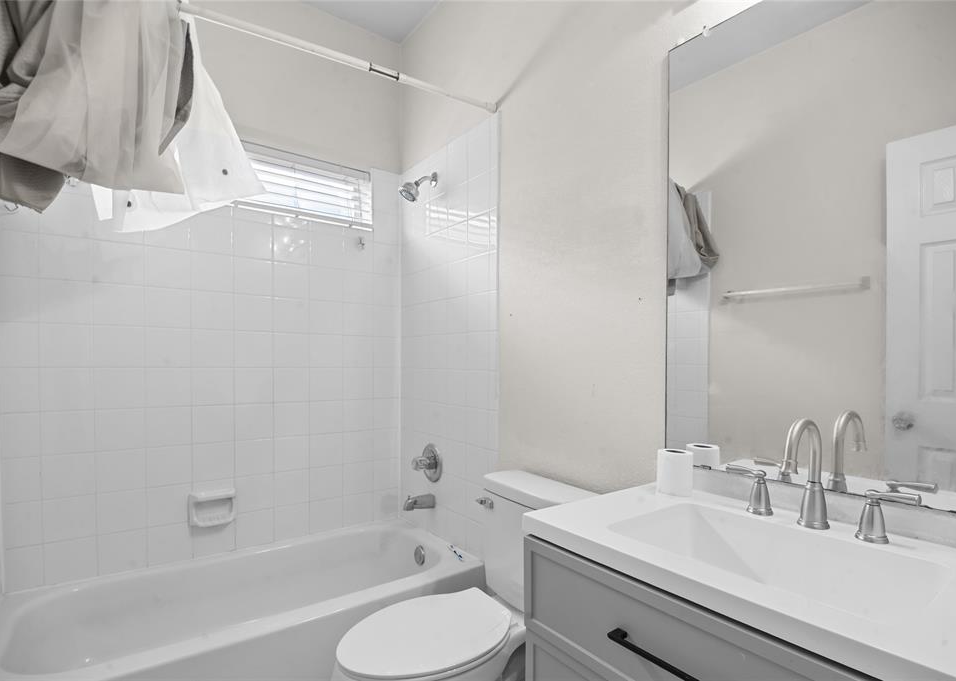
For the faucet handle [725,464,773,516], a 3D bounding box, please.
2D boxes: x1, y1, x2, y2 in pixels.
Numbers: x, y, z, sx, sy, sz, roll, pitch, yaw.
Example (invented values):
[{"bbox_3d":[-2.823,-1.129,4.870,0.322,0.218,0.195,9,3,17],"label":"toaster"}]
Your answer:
[{"bbox_3d":[0.582,0.316,0.968,0.053,0.089,0.094,2,-3,-35],"label":"faucet handle"}]

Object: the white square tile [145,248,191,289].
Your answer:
[{"bbox_3d":[-1.216,-0.286,1.780,0.152,0.152,0.009,2,-3,-35],"label":"white square tile"}]

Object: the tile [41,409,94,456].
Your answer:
[{"bbox_3d":[-1.461,0.329,1.626,0.152,0.152,0.010,1,-2,-35],"label":"tile"}]

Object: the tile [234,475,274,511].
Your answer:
[{"bbox_3d":[-0.959,0.652,1.950,0.152,0.152,0.009,2,-3,-35],"label":"tile"}]

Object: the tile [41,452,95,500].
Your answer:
[{"bbox_3d":[-1.457,0.482,1.625,0.152,0.152,0.010,1,-2,-35],"label":"tile"}]

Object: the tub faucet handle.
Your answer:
[{"bbox_3d":[-0.246,0.558,2.064,0.087,0.167,0.167,1,-2,-35],"label":"tub faucet handle"}]

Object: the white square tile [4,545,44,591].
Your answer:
[{"bbox_3d":[-1.549,0.775,1.552,0.100,0.145,0.010,1,-2,-35],"label":"white square tile"}]

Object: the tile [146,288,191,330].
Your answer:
[{"bbox_3d":[-1.214,-0.125,1.777,0.152,0.152,0.009,2,-3,-35],"label":"tile"}]

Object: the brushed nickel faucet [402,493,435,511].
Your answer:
[{"bbox_3d":[-0.264,0.727,2.038,0.143,0.073,0.056,2,-3,-35],"label":"brushed nickel faucet"}]

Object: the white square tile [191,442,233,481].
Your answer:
[{"bbox_3d":[-1.091,0.500,1.880,0.152,0.152,0.010,1,-2,-35],"label":"white square tile"}]

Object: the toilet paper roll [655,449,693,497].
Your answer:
[{"bbox_3d":[0.465,0.311,1.070,0.083,0.102,0.083,0,-2,0],"label":"toilet paper roll"}]

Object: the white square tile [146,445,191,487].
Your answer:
[{"bbox_3d":[-1.212,0.489,1.780,0.152,0.152,0.009,2,-3,-35],"label":"white square tile"}]

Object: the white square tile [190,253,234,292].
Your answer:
[{"bbox_3d":[-1.090,-0.278,1.860,0.152,0.152,0.009,2,-3,-35],"label":"white square tile"}]

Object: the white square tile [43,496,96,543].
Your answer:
[{"bbox_3d":[-1.453,0.637,1.617,0.152,0.152,0.009,2,-3,-35],"label":"white square tile"}]

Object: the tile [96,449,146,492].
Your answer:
[{"bbox_3d":[-1.333,0.486,1.700,0.152,0.152,0.009,2,-3,-35],"label":"tile"}]

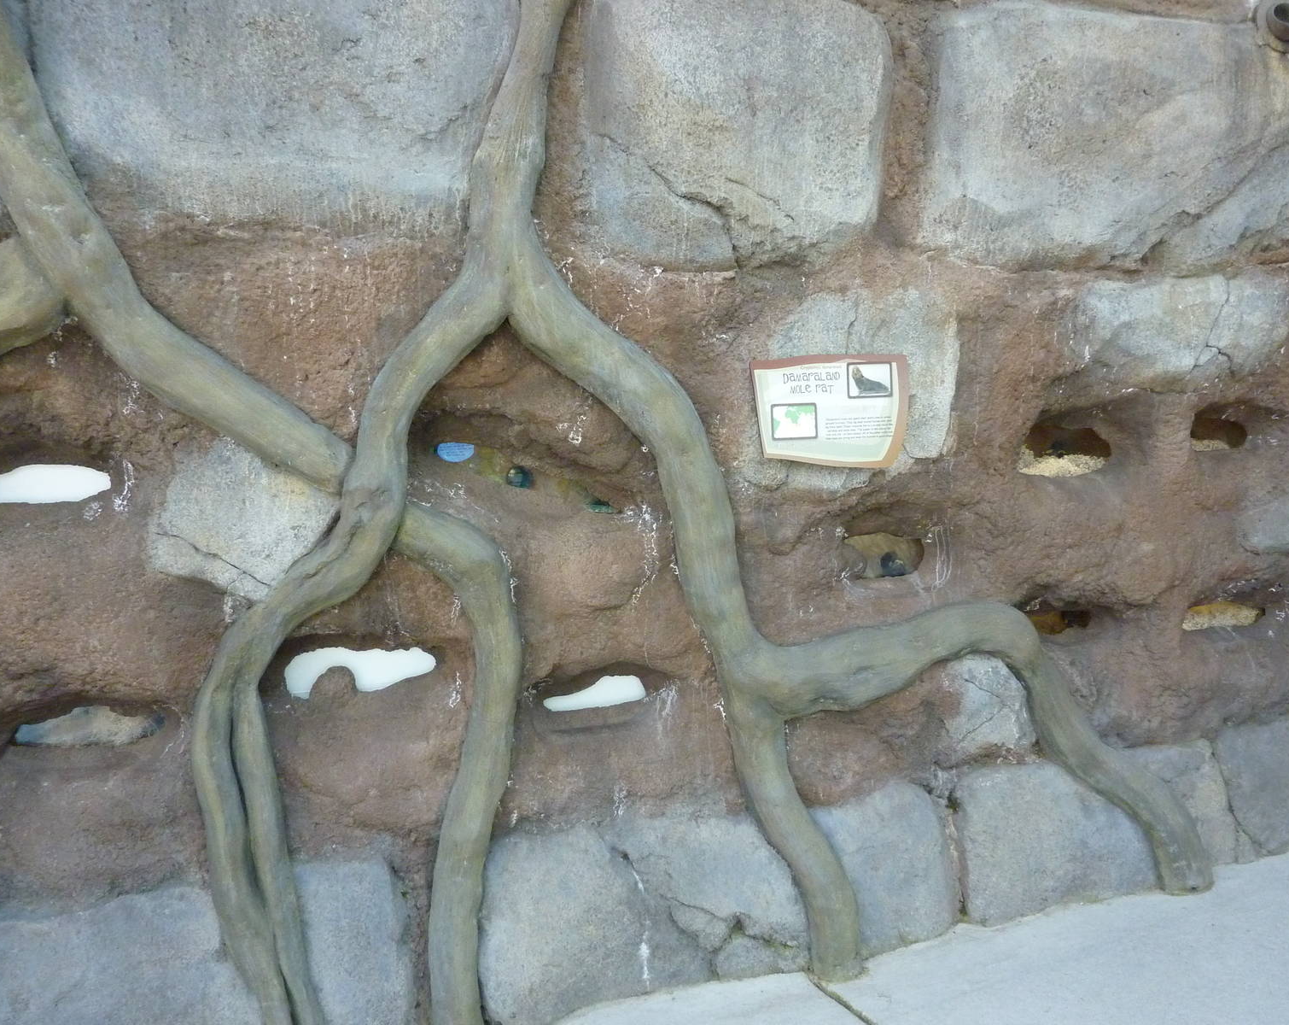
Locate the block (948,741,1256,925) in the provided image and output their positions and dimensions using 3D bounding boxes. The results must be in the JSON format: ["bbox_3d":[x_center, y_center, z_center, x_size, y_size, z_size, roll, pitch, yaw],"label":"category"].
[{"bbox_3d":[1.272,0.852,2.849,0.995,0.460,0.200,-4,6,-17],"label":"block"}]

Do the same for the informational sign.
[{"bbox_3d":[0.461,-0.246,2.446,0.434,0.281,0.025,-4,5,-17],"label":"informational sign"}]

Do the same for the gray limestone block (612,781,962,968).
[{"bbox_3d":[0.345,0.907,2.558,0.939,0.487,0.200,-4,6,-17],"label":"gray limestone block"}]

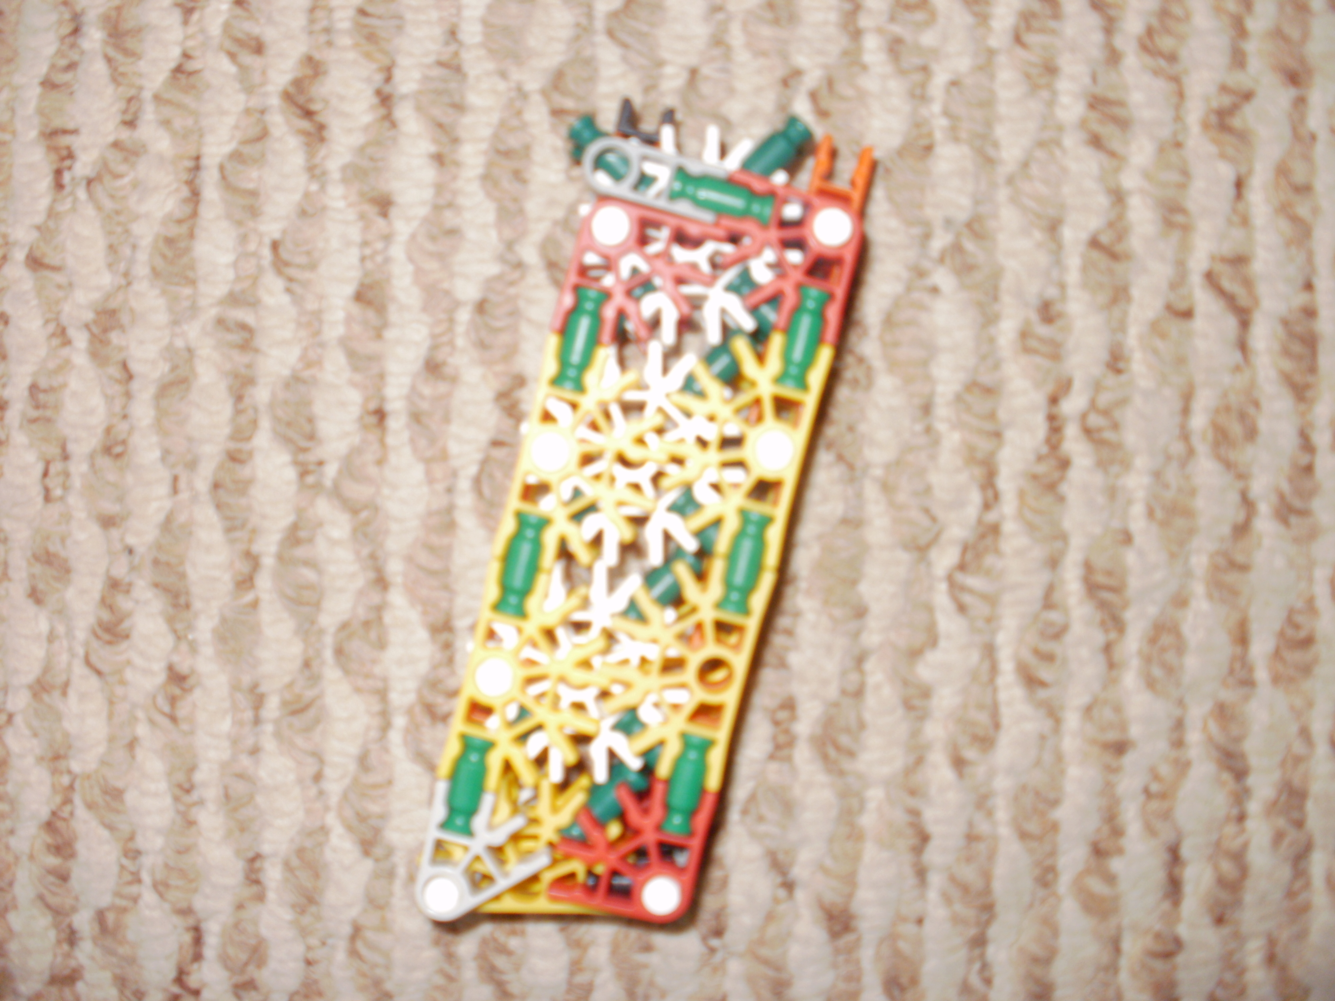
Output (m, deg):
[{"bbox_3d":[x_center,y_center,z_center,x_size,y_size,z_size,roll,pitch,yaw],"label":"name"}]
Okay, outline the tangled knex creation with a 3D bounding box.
[{"bbox_3d":[-0.006,0.003,0.238,0.050,0.033,0.142,14,90,0],"label":"tangled knex creation"}]

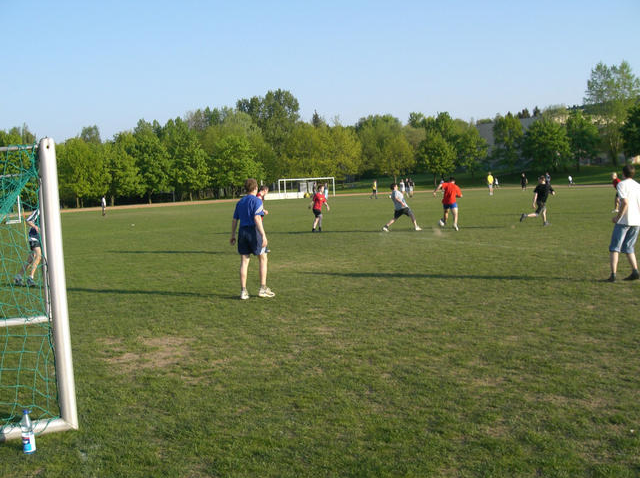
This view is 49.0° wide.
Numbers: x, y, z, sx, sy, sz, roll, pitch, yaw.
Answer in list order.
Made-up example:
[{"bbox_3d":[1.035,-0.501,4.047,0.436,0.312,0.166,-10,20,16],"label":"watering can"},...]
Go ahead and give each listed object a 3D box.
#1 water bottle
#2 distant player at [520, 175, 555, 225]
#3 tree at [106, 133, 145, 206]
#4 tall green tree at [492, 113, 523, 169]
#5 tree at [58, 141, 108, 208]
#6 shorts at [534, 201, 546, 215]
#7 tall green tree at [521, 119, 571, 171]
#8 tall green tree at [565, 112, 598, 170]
[{"bbox_3d":[-1.864,1.218,4.487,0.088,0.285,0.088,-3,4,0],"label":"water bottle"},{"bbox_3d":[6.694,-1.220,21.651,0.700,1.550,0.850,0,6,38],"label":"distant player"},{"bbox_3d":[-31.523,-11.138,113.000,6.590,11.660,6.590,-4,5,-15],"label":"tree"},{"bbox_3d":[30.771,-15.631,115.000,5.070,9.820,5.070,-2,5,15],"label":"tall green tree"},{"bbox_3d":[-36.507,-10.068,108.000,8.000,10.453,8.000,-3,4,0],"label":"tree"},{"bbox_3d":[7.102,-0.965,22.600,0.330,0.430,0.310,-6,5,-30],"label":"shorts"},{"bbox_3d":[28.886,-11.913,90.000,6.500,6.789,6.500,-3,4,0],"label":"tall green tree"},{"bbox_3d":[34.110,-12.832,92.000,4.800,8.249,4.800,-3,4,0],"label":"tall green tree"}]

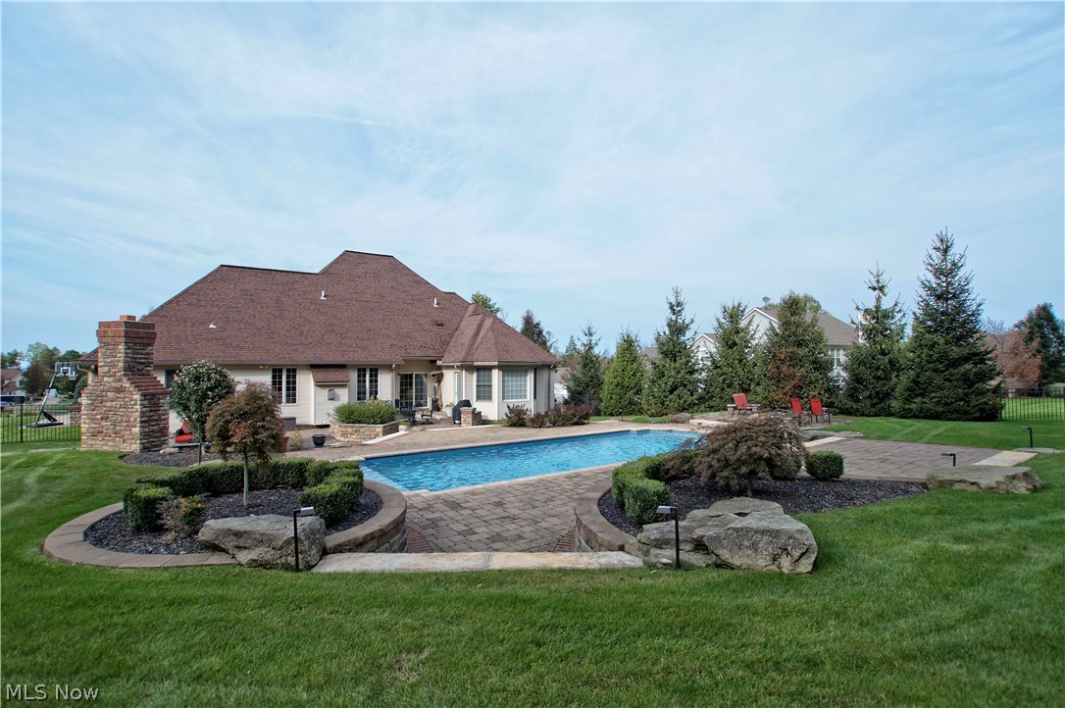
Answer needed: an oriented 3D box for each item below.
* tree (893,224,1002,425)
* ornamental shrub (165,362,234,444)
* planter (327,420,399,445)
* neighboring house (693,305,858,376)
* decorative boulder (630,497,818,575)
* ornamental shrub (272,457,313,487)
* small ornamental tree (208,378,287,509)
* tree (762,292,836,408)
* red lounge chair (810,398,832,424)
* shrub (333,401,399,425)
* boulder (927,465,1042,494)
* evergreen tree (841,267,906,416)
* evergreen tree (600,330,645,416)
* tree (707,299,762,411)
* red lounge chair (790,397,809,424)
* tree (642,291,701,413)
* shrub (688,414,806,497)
[{"bbox_3d":[18.100,-1.315,20.641,3.600,8.100,3.600,-1,-2,41],"label":"tree"},{"bbox_3d":[-9.850,1.465,14.067,1.750,2.500,1.750,1,-2,-35],"label":"ornamental shrub"},{"bbox_3d":[-5.720,2.583,15.888,2.150,0.560,1.500,0,-2,9],"label":"planter"},{"bbox_3d":[27.300,-0.059,50.410,17.000,8.600,13.500,1,-1,-31],"label":"neighboring house"},{"bbox_3d":[1.970,1.945,5.201,1.880,0.520,1.150,0,-2,9],"label":"decorative boulder"},{"bbox_3d":[-3.869,1.891,7.600,0.620,0.400,0.600,1,-1,-33],"label":"ornamental shrub"},{"bbox_3d":[-3.882,1.214,6.400,0.950,1.690,0.950,0,-1,0],"label":"small ornamental tree"},{"bbox_3d":[13.500,-0.128,24.011,3.300,6.100,3.300,-1,-2,29],"label":"tree"},{"bbox_3d":[11.971,2.378,19.600,0.750,1.040,0.600,1,-2,-37],"label":"red lounge chair"},{"bbox_3d":[-5.620,1.944,15.955,1.980,0.700,1.300,0,-2,9],"label":"shrub"},{"bbox_3d":[8.400,2.366,8.857,1.650,0.340,0.900,0,-1,13],"label":"boulder"},{"bbox_3d":[16.300,-0.622,22.416,2.800,6.900,2.800,0,-1,0],"label":"evergreen tree"},{"bbox_3d":[4.757,0.951,24.800,2.300,4.400,2.300,0,-1,0],"label":"evergreen tree"},{"bbox_3d":[9.966,0.146,23.500,2.700,5.600,2.700,0,-1,0],"label":"tree"},{"bbox_3d":[10.350,2.172,18.313,0.750,1.070,0.600,1,-1,-44],"label":"red lounge chair"},{"bbox_3d":[7.152,-0.201,24.200,2.800,6.500,2.800,0,-1,0],"label":"tree"},{"bbox_3d":[3.300,1.577,7.212,1.700,1.300,1.600,-1,-2,24],"label":"shrub"}]

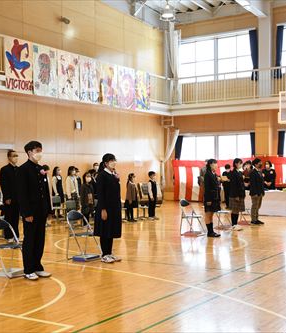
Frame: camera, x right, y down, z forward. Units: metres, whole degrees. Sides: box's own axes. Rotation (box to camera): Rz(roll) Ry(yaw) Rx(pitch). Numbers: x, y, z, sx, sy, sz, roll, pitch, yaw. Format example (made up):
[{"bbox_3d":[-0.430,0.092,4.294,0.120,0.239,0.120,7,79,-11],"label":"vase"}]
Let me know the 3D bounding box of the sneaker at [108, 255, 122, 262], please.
[{"bbox_3d":[-0.427,1.374,8.168,0.250,0.105,0.095,-1,-1,23],"label":"sneaker"}]

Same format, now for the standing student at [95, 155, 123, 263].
[{"bbox_3d":[-0.522,0.633,8.215,0.370,1.610,0.450,-1,-1,20],"label":"standing student"}]

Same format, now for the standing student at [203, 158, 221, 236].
[{"bbox_3d":[1.439,0.657,11.274,0.340,1.590,0.420,-1,-1,15],"label":"standing student"}]

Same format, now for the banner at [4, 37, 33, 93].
[{"bbox_3d":[-3.562,-2.901,15.719,0.020,1.480,1.100,-1,-1,34],"label":"banner"}]

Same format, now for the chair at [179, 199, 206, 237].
[{"bbox_3d":[1.105,1.072,11.552,0.470,0.770,0.460,-1,-1,34],"label":"chair"}]

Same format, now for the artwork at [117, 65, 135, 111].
[{"bbox_3d":[-0.614,-3.020,21.005,0.040,1.585,1.109,-1,-1,34],"label":"artwork"}]

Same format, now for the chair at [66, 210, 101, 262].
[{"bbox_3d":[-0.890,1.053,8.439,0.470,0.760,0.470,-1,-1,33],"label":"chair"}]

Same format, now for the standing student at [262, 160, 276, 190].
[{"bbox_3d":[4.150,0.658,17.834,0.430,1.650,0.280,-1,-1,33],"label":"standing student"}]

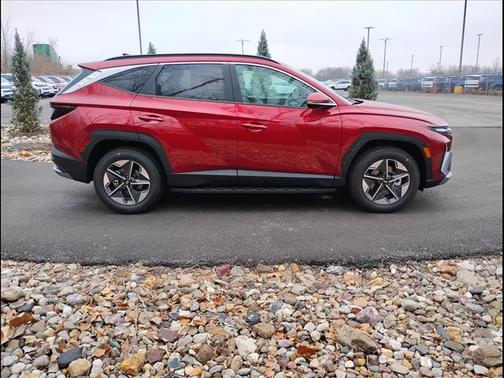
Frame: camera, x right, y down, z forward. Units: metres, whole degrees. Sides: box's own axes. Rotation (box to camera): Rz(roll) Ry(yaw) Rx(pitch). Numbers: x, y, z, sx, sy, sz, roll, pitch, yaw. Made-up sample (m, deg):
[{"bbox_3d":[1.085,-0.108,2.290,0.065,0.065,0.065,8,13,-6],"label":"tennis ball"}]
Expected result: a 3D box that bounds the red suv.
[{"bbox_3d":[0.027,-0.759,5.058,4.640,1.680,1.865,0,15,0],"label":"red suv"}]

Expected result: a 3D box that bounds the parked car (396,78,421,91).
[{"bbox_3d":[22.160,-14.540,57.000,4.700,1.720,1.900,-7,16,-24],"label":"parked car"}]

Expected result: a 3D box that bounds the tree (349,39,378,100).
[{"bbox_3d":[3.141,-2.905,11.499,0.920,2.530,0.920,0,15,0],"label":"tree"}]

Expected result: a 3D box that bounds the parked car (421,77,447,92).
[{"bbox_3d":[22.054,-12.499,49.000,4.800,1.820,1.950,-7,16,-24],"label":"parked car"}]

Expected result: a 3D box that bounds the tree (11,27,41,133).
[{"bbox_3d":[-6.617,-3.075,11.671,0.830,2.850,0.830,0,15,0],"label":"tree"}]

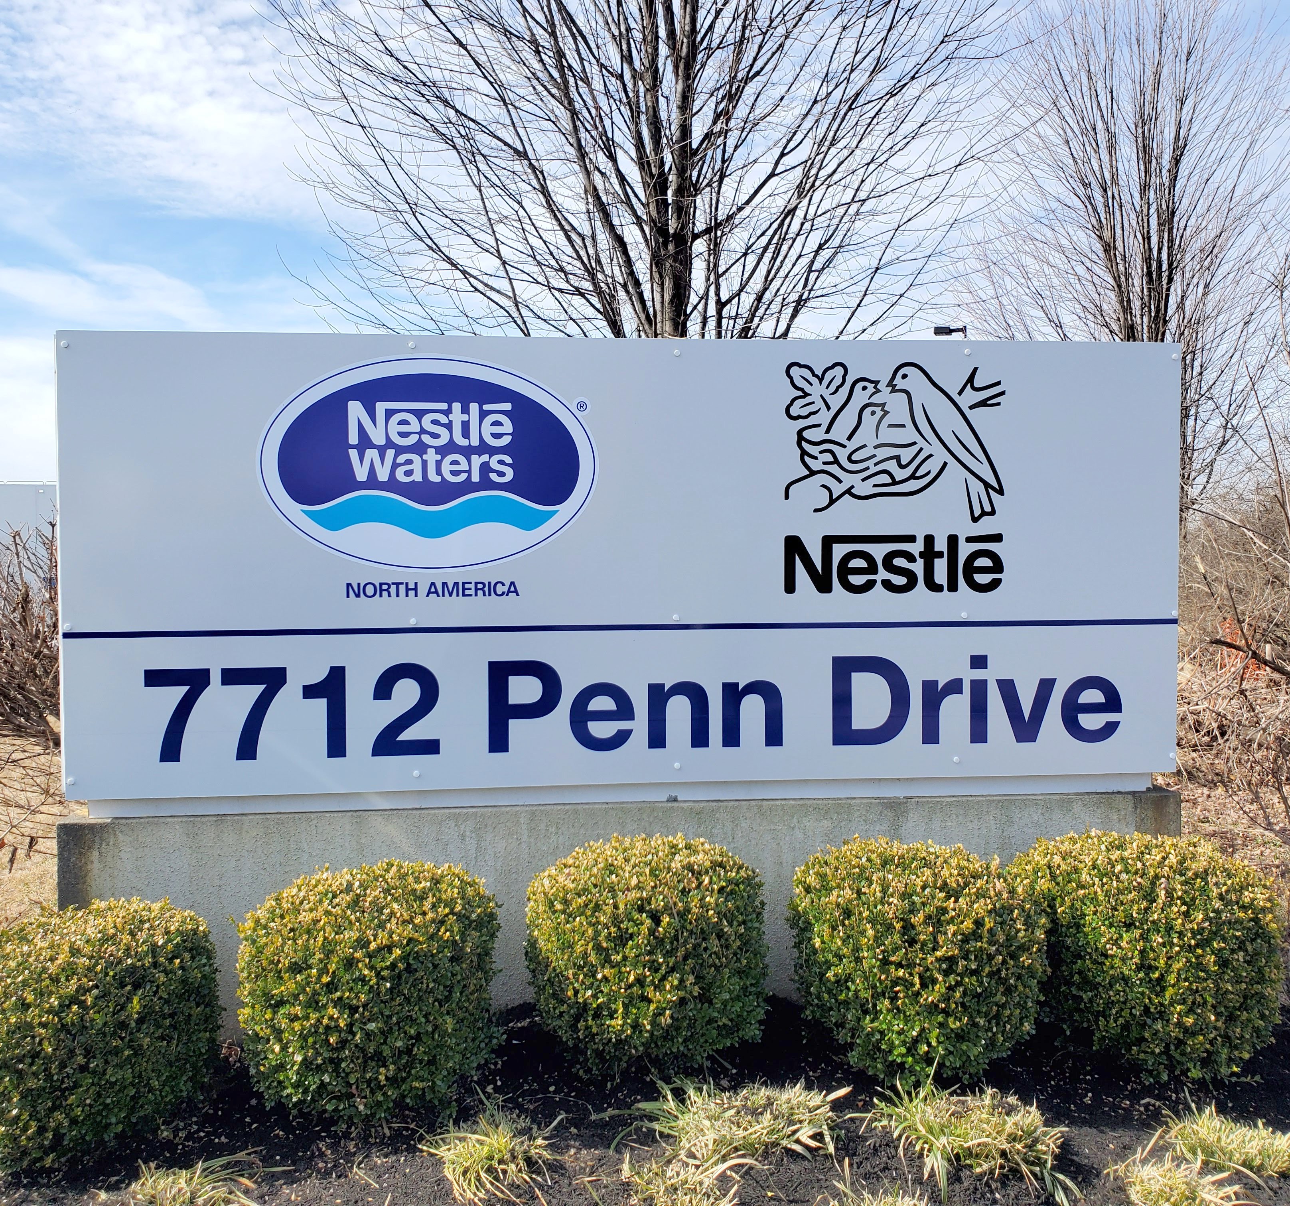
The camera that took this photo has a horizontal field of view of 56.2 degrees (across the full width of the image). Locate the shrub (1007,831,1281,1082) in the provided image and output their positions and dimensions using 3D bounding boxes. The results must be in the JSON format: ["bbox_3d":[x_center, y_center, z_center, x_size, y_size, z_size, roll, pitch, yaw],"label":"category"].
[{"bbox_3d":[1.247,0.869,3.050,0.637,0.533,0.637,0,1,-6],"label":"shrub"}]

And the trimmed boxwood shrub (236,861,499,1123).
[{"bbox_3d":[-0.673,0.929,2.958,0.624,0.534,0.624,0,1,-6],"label":"trimmed boxwood shrub"}]

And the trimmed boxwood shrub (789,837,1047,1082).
[{"bbox_3d":[0.680,0.875,3.038,0.633,0.518,0.633,0,1,-6],"label":"trimmed boxwood shrub"}]

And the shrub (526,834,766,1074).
[{"bbox_3d":[0.003,0.865,3.047,0.603,0.517,0.603,0,1,-6],"label":"shrub"}]

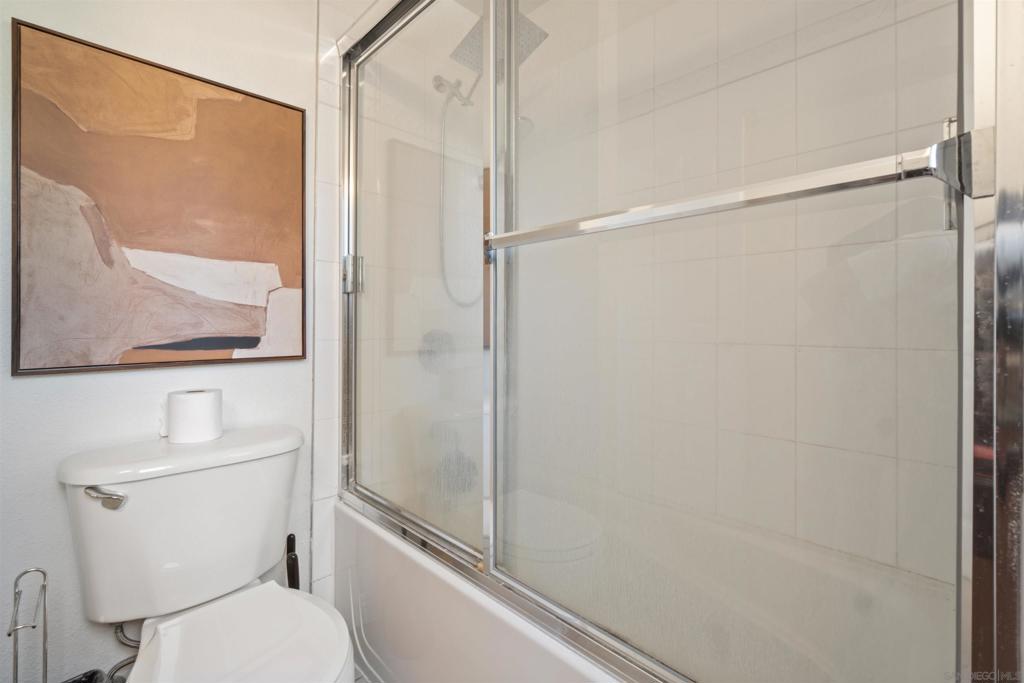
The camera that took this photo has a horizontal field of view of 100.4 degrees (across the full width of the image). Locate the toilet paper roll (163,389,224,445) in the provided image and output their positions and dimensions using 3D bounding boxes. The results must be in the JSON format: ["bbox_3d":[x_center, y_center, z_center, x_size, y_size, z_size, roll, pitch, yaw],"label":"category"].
[{"bbox_3d":[-0.779,0.182,1.050,0.109,0.113,0.109,0,0,-43],"label":"toilet paper roll"}]

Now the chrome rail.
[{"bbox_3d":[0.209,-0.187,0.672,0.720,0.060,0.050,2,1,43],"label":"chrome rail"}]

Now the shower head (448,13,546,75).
[{"bbox_3d":[-0.044,-1.019,1.462,0.250,0.035,0.250,-3,-15,-46],"label":"shower head"}]

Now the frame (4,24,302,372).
[{"bbox_3d":[-0.865,-0.312,1.128,0.598,0.762,0.035,0,0,-43],"label":"frame"}]

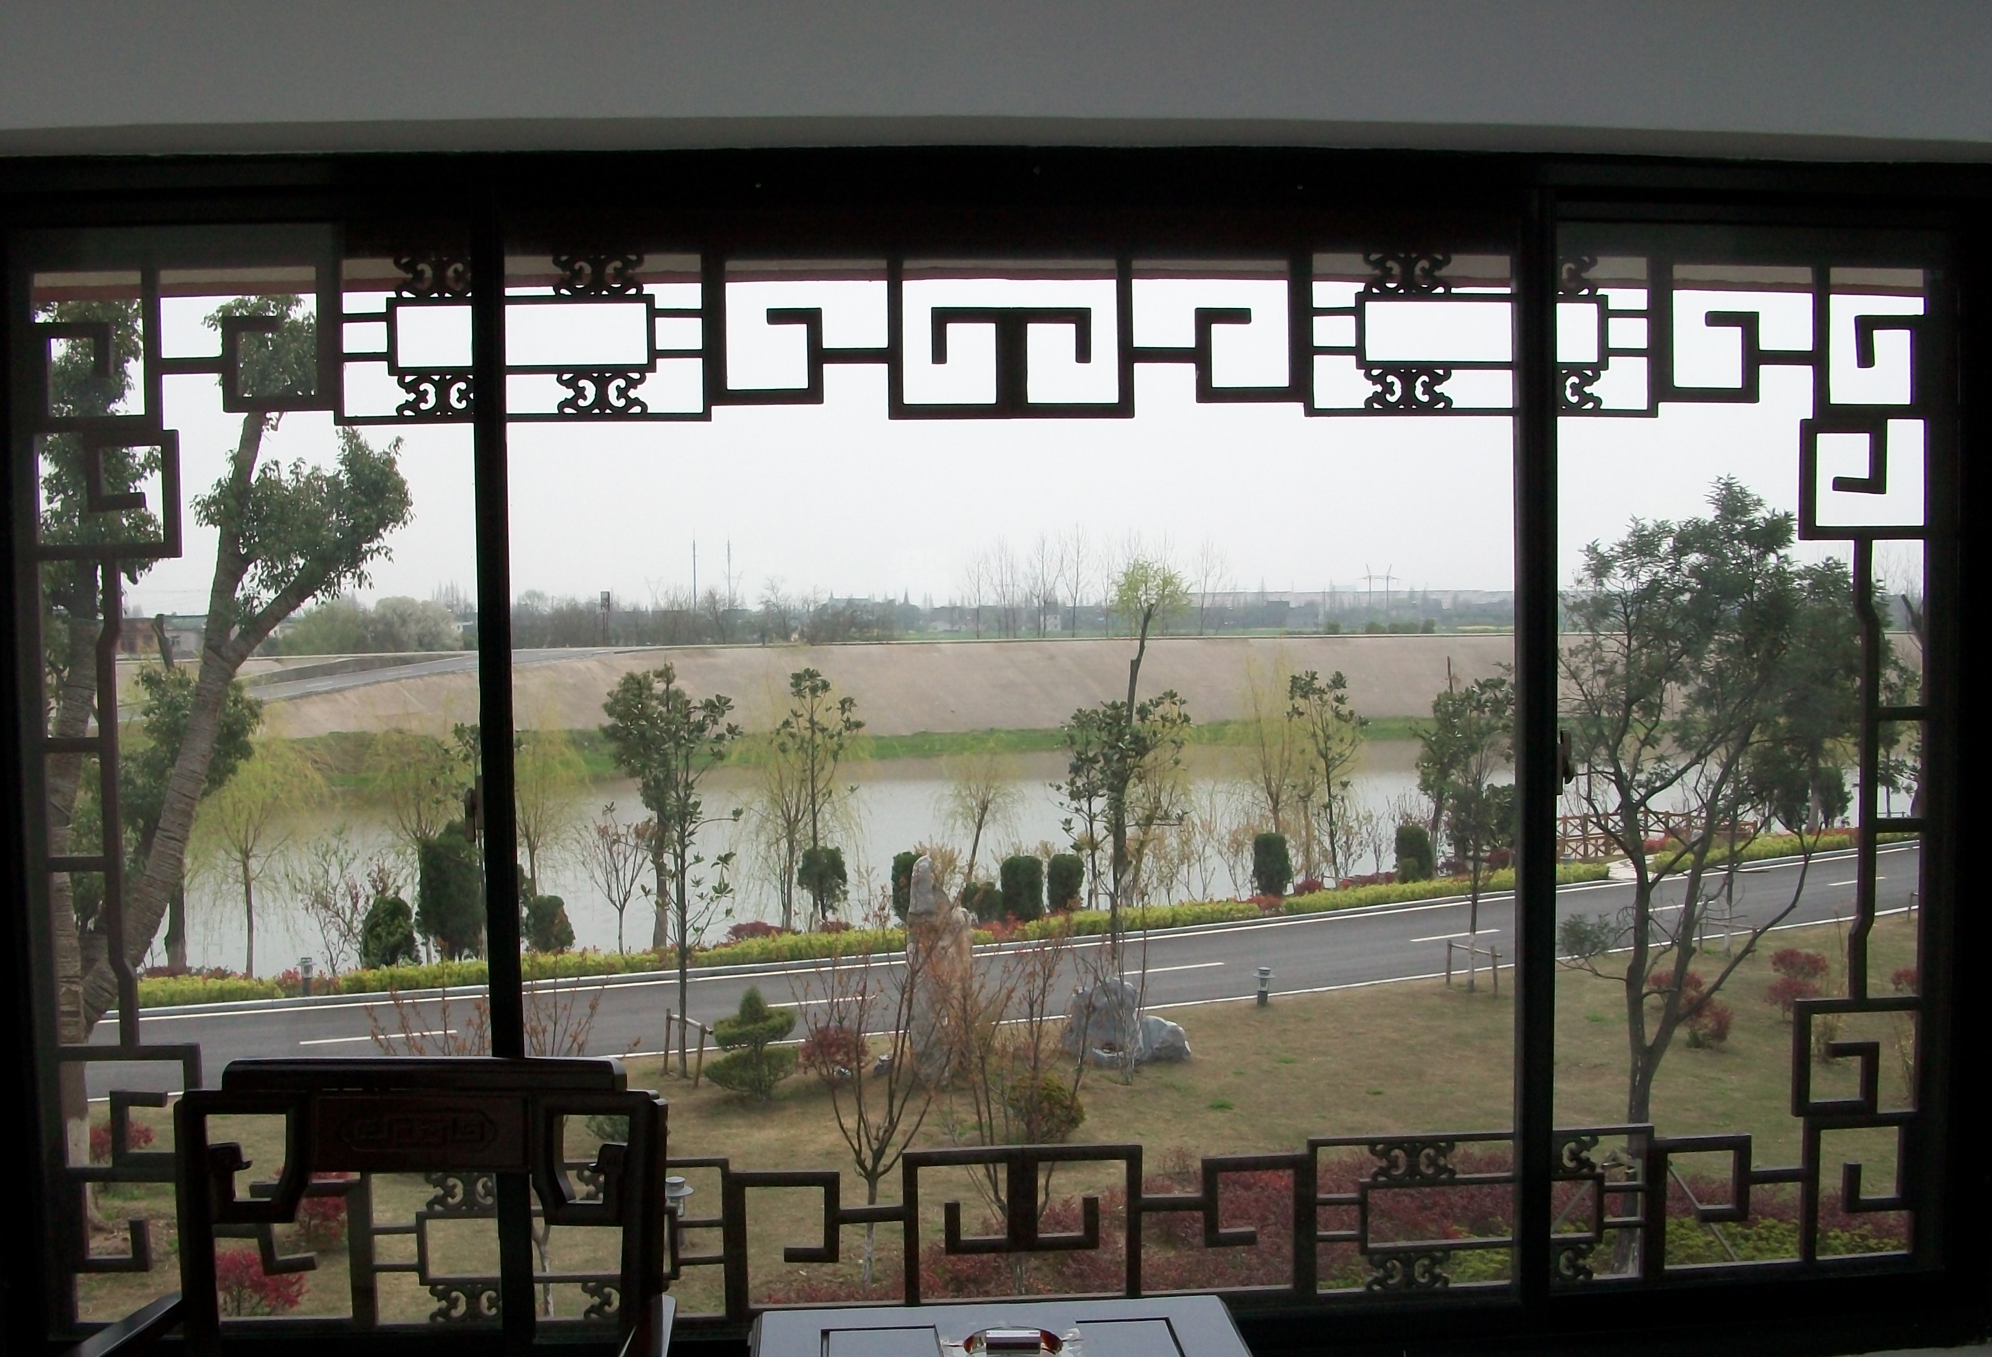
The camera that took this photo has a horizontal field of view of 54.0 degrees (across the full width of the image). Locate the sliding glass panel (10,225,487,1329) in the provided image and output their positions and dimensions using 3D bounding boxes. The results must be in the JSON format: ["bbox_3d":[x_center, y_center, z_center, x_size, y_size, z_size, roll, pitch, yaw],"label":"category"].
[{"bbox_3d":[-1.046,0.147,2.807,0.653,1.583,0.050,-1,2,-4],"label":"sliding glass panel"}]

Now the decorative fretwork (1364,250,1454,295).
[{"bbox_3d":[0.629,-0.619,2.980,0.137,0.069,0.025,-1,2,-3],"label":"decorative fretwork"}]

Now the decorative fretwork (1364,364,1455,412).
[{"bbox_3d":[0.629,-0.441,2.980,0.137,0.069,0.025,-1,2,-3],"label":"decorative fretwork"}]

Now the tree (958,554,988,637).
[{"bbox_3d":[-2.028,-7.065,170.000,2.569,7.370,2.600,-1,2,0],"label":"tree"}]

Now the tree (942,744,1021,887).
[{"bbox_3d":[-0.371,3.531,45.933,1.976,3.955,1.877,-1,2,0],"label":"tree"}]

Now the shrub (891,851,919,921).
[{"bbox_3d":[-1.931,4.731,43.866,0.873,1.747,0.873,-1,2,0],"label":"shrub"}]

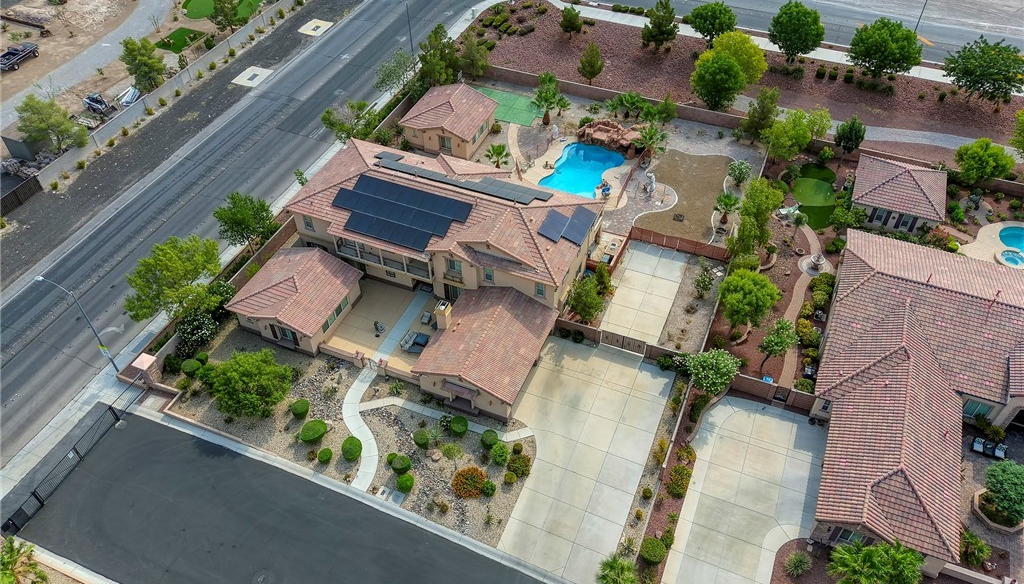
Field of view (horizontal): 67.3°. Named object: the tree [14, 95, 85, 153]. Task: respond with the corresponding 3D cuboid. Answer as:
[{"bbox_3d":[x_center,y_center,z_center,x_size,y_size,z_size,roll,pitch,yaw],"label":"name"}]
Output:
[{"bbox_3d":[-47.782,-17.229,80.018,6.800,5.900,6.800,0,45,0],"label":"tree"}]

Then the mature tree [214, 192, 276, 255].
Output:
[{"bbox_3d":[-22.572,-5.490,65.864,4.970,6.230,4.970,17,48,16],"label":"mature tree"}]

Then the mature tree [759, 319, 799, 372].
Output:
[{"bbox_3d":[19.630,3.944,57.282,2.730,4.730,2.730,17,48,16],"label":"mature tree"}]

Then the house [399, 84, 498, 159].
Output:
[{"bbox_3d":[-6.554,-18.260,81.071,7.990,4.200,7.530,16,48,16],"label":"house"}]

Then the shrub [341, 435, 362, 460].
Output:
[{"bbox_3d":[-11.350,11.180,54.687,1.420,1.600,1.420,0,45,0],"label":"shrub"}]

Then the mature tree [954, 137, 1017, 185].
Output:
[{"bbox_3d":[46.236,-12.378,75.764,5.320,5.260,5.320,0,46,0],"label":"mature tree"}]

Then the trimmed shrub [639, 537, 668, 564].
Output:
[{"bbox_3d":[9.063,16.559,49.234,1.710,1.200,1.710,0,46,0],"label":"trimmed shrub"}]

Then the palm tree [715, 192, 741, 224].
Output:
[{"bbox_3d":[20.112,-7.686,71.901,2.400,3.250,2.400,0,45,0],"label":"palm tree"}]

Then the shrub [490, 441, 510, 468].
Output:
[{"bbox_3d":[-0.813,11.457,54.397,1.350,1.500,1.350,0,45,0],"label":"shrub"}]

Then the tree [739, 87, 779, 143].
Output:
[{"bbox_3d":[25.831,-18.378,80.631,3.560,6.740,3.560,0,46,0],"label":"tree"}]

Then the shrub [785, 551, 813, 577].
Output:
[{"bbox_3d":[17.635,16.752,47.433,1.580,1.000,1.580,17,48,16],"label":"shrub"}]

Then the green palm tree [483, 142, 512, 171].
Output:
[{"bbox_3d":[-1.411,-13.065,75.397,2.540,2.820,2.540,0,46,0],"label":"green palm tree"}]

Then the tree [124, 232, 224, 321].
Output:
[{"bbox_3d":[-25.838,-0.229,59.609,6.900,7.900,6.900,17,48,16],"label":"tree"}]

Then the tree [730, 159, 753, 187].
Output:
[{"bbox_3d":[22.675,-11.712,76.609,2.170,3.290,2.170,0,46,0],"label":"tree"}]

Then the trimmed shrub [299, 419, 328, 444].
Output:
[{"bbox_3d":[-14.432,10.156,55.970,1.900,1.250,1.900,0,45,0],"label":"trimmed shrub"}]

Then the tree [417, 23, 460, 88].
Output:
[{"bbox_3d":[-8.260,-26.798,87.188,4.300,7.340,4.300,0,46,0],"label":"tree"}]

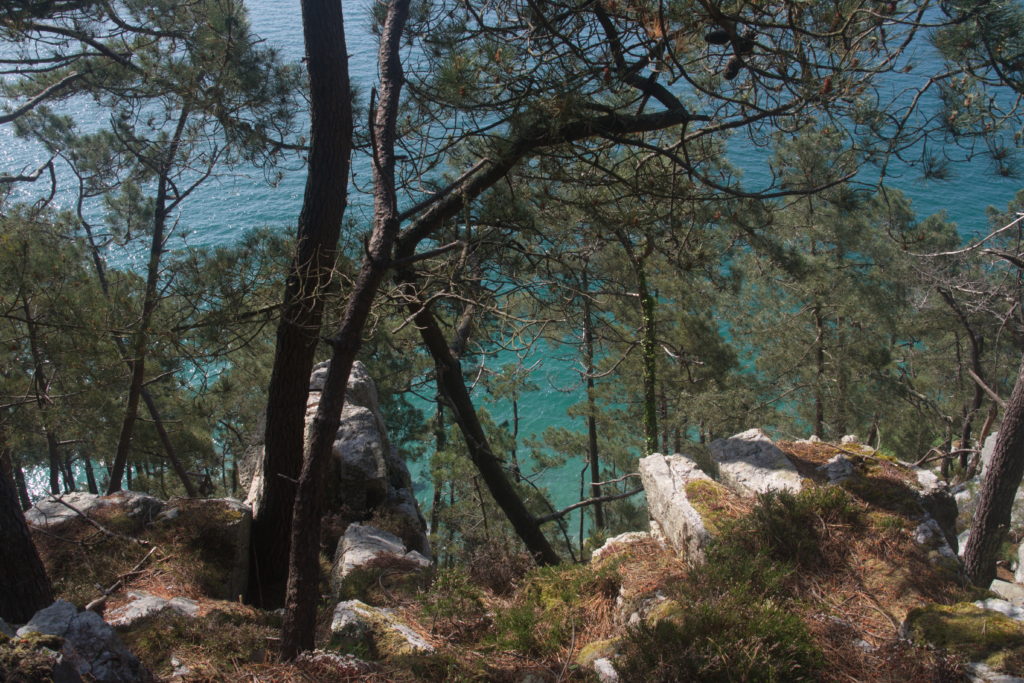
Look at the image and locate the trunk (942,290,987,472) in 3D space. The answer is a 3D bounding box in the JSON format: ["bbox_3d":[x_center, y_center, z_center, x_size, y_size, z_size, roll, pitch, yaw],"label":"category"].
[{"bbox_3d":[5.422,0.483,11.272,0.580,2.360,0.360,0,22,26],"label":"trunk"}]

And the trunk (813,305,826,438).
[{"bbox_3d":[6.228,0.643,19.011,0.250,2.940,0.250,0,21,18],"label":"trunk"}]

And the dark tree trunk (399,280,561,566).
[{"bbox_3d":[-0.256,0.768,7.991,0.340,2.910,0.300,-26,18,-4],"label":"dark tree trunk"}]

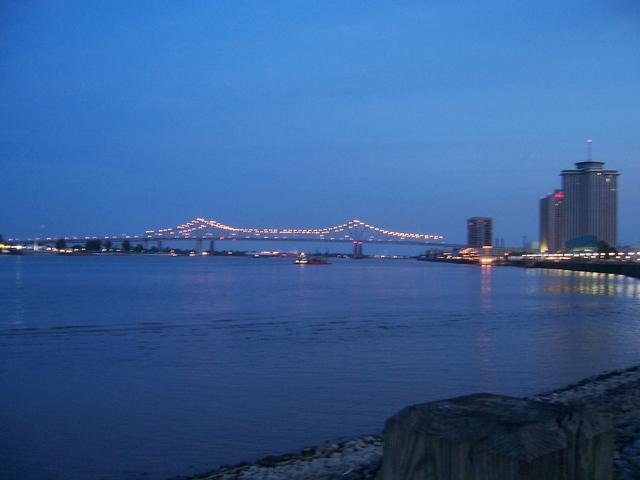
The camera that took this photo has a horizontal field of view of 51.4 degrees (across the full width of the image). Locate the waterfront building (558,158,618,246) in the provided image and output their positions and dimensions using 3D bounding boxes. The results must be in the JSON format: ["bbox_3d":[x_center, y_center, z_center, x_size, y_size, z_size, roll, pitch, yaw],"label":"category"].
[{"bbox_3d":[348.212,-40.054,860.000,64.000,118.000,64.000,0,-1,14],"label":"waterfront building"}]

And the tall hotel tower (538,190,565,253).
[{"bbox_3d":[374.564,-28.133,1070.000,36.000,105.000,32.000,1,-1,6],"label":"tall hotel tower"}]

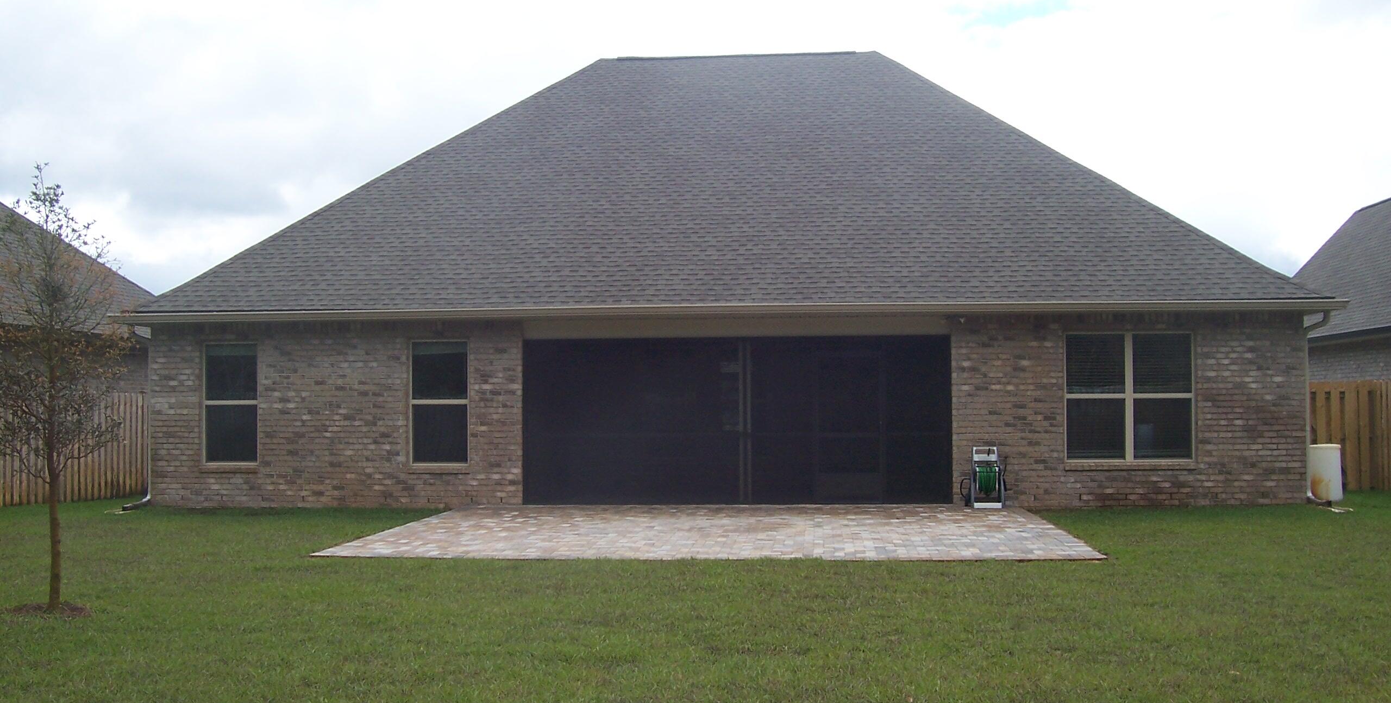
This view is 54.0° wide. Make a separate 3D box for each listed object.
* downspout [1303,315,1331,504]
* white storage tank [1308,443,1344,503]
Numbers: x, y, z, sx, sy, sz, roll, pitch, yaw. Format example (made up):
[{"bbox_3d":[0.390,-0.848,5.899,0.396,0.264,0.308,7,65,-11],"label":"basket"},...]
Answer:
[{"bbox_3d":[7.991,0.719,17.563,0.340,2.580,0.120,-1,-2,5],"label":"downspout"},{"bbox_3d":[8.282,1.598,17.937,0.450,0.780,0.450,-1,-2,5],"label":"white storage tank"}]

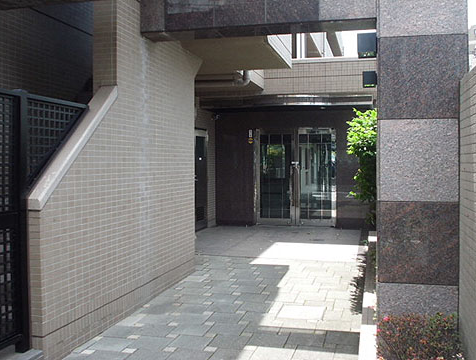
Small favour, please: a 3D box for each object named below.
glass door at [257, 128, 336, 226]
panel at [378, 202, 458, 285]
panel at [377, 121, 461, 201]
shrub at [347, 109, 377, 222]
[{"bbox_3d":[1.265,-0.053,11.498,1.754,2.123,0.100,0,2,15],"label":"glass door"},{"bbox_3d":[1.573,0.544,4.578,0.680,0.716,0.040,0,2,15],"label":"panel"},{"bbox_3d":[1.566,-0.167,4.558,0.677,0.708,0.040,0,2,15],"label":"panel"},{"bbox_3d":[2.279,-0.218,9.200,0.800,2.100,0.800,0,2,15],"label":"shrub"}]

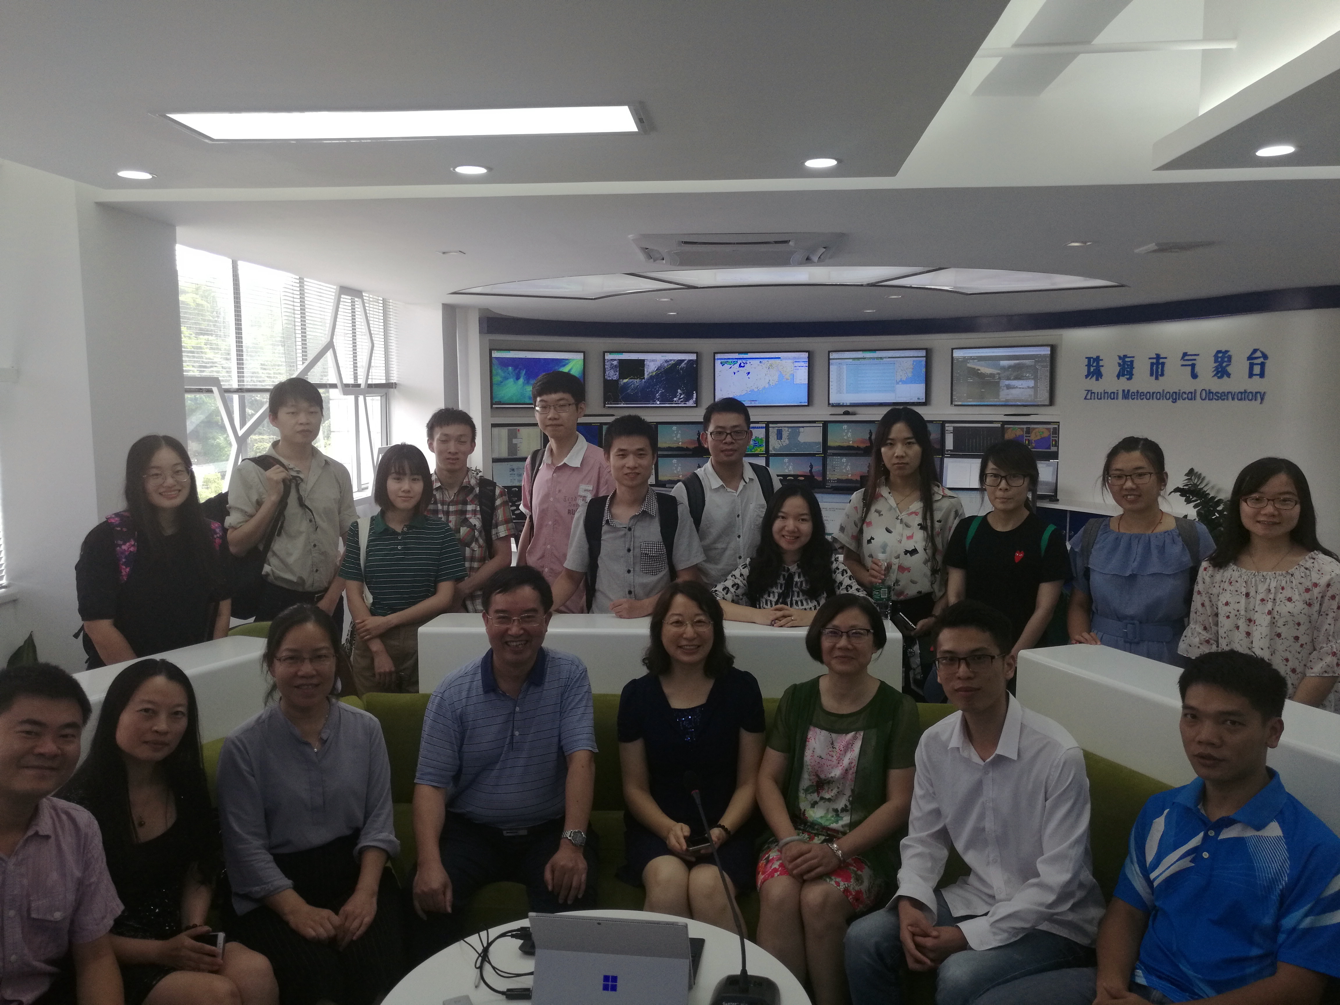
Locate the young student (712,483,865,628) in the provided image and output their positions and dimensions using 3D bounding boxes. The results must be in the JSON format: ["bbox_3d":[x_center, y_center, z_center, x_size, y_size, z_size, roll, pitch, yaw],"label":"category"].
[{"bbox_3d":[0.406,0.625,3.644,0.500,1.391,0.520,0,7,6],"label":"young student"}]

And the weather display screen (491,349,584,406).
[{"bbox_3d":[-1.310,-1.209,10.299,0.970,0.560,0.070,-3,6,-22],"label":"weather display screen"}]

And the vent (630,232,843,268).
[{"bbox_3d":[0.334,-1.223,5.132,0.950,0.070,0.970,0,6,5],"label":"vent"}]

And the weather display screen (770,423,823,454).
[{"bbox_3d":[1.137,-0.575,9.496,0.500,0.295,0.060,0,6,5],"label":"weather display screen"}]

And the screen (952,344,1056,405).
[{"bbox_3d":[3.195,-1.210,10.027,0.970,0.560,0.070,3,7,32],"label":"screen"}]

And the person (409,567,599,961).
[{"bbox_3d":[-0.411,0.809,2.641,0.510,1.302,0.780,-1,6,-7],"label":"person"}]

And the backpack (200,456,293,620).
[{"bbox_3d":[-1.637,0.141,4.062,0.340,0.645,0.320,-3,7,-22],"label":"backpack"}]

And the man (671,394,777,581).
[{"bbox_3d":[0.249,0.420,4.194,0.480,1.677,0.300,0,6,2],"label":"man"}]

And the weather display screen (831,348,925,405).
[{"bbox_3d":[2.073,-1.233,10.392,0.970,0.560,0.070,2,6,21],"label":"weather display screen"}]

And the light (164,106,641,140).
[{"bbox_3d":[-0.659,-0.974,2.642,1.210,0.040,0.310,0,6,5],"label":"light"}]

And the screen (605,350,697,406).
[{"bbox_3d":[-0.200,-1.253,10.689,0.970,0.560,0.070,-1,6,-10],"label":"screen"}]

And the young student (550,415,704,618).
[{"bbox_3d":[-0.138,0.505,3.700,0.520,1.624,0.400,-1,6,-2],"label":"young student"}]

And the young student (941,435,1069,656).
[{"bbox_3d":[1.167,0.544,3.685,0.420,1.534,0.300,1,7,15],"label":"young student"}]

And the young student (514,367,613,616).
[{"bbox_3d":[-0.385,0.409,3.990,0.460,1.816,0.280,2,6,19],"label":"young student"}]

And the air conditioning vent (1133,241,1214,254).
[{"bbox_3d":[2.468,-1.236,5.177,0.280,0.050,0.360,0,6,5],"label":"air conditioning vent"}]

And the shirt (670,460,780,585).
[{"bbox_3d":[0.244,0.162,4.165,0.480,0.679,0.290,0,6,2],"label":"shirt"}]

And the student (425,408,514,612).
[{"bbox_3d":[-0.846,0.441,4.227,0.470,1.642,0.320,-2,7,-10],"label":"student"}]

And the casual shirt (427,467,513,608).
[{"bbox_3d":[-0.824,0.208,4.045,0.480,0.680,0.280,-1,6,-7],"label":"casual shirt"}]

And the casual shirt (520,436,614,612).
[{"bbox_3d":[-0.373,0.092,4.006,0.420,0.716,0.280,1,7,15],"label":"casual shirt"}]

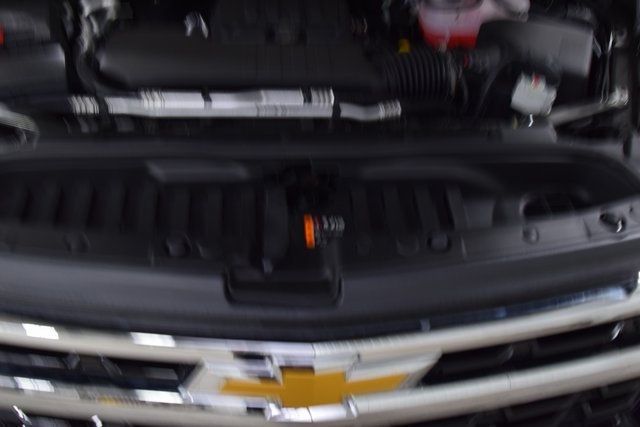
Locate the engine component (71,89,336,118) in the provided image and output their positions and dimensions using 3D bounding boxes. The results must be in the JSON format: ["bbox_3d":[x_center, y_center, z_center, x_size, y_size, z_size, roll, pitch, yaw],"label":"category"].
[{"bbox_3d":[-0.195,-0.184,1.070,0.435,0.036,0.042,0,36,0],"label":"engine component"}]

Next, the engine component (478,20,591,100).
[{"bbox_3d":[0.419,-0.299,1.250,0.205,0.110,0.155,0,36,0],"label":"engine component"}]

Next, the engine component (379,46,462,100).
[{"bbox_3d":[0.178,-0.252,1.160,0.138,0.088,0.092,0,36,0],"label":"engine component"}]

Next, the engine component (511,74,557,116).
[{"bbox_3d":[0.374,-0.206,1.120,0.070,0.060,0.050,0,36,0],"label":"engine component"}]

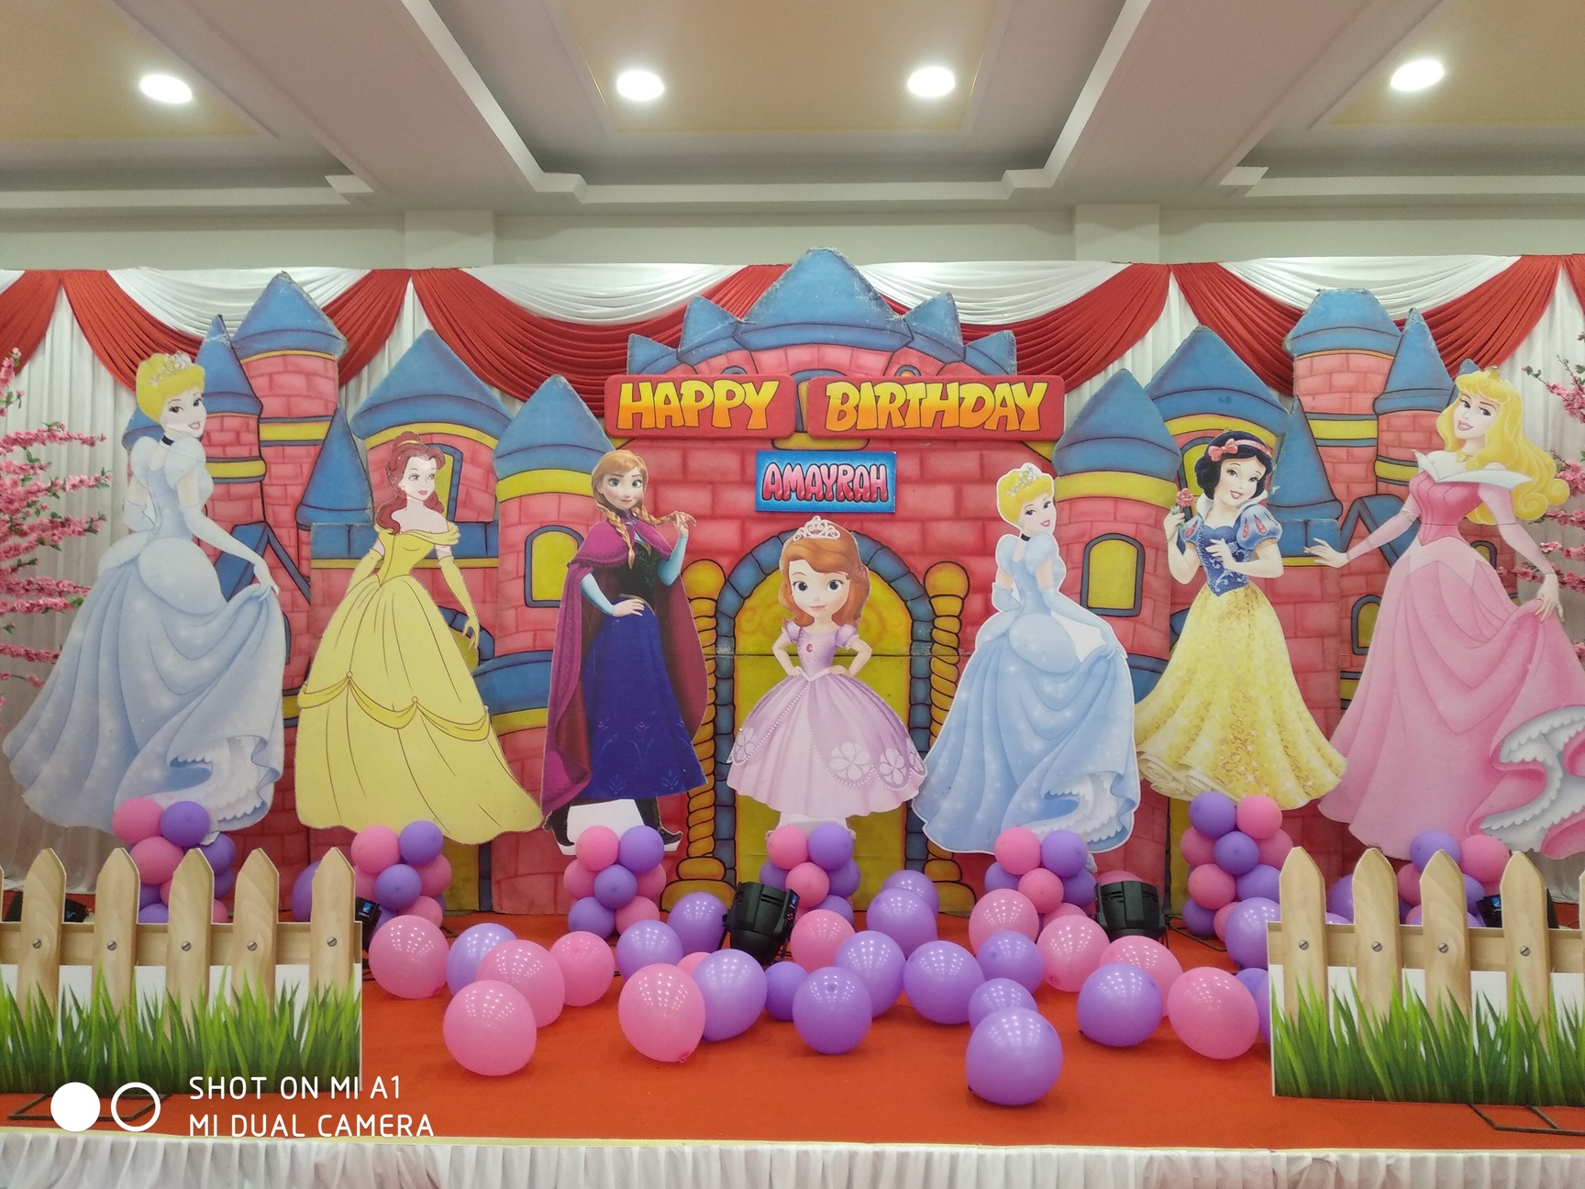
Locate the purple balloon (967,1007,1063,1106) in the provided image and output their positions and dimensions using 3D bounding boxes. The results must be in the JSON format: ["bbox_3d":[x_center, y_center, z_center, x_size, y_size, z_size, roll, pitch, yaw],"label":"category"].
[{"bbox_3d":[0.529,1.099,2.832,0.228,0.228,0.233,0,-1,2],"label":"purple balloon"}]

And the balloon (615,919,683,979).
[{"bbox_3d":[-0.469,1.170,3.900,0.216,0.227,0.216,0,0,2],"label":"balloon"}]

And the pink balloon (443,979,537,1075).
[{"bbox_3d":[-0.775,1.111,3.055,0.240,0.246,0.250,0,-1,0],"label":"pink balloon"}]

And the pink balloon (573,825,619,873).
[{"bbox_3d":[-0.686,0.898,4.200,0.153,0.158,0.156,0,-1,2],"label":"pink balloon"}]

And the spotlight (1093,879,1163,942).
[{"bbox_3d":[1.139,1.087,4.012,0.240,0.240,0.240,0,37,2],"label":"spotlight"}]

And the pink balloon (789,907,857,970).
[{"bbox_3d":[0.098,1.098,3.764,0.209,0.211,0.217,0,0,0],"label":"pink balloon"}]

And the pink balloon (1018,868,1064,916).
[{"bbox_3d":[0.907,1.081,4.330,0.167,0.172,0.167,0,0,0],"label":"pink balloon"}]

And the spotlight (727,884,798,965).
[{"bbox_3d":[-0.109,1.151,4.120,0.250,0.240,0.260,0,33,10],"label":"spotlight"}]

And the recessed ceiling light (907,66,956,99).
[{"bbox_3d":[0.492,-1.816,4.227,0.168,0.035,0.168,0,0,0],"label":"recessed ceiling light"}]

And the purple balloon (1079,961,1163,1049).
[{"bbox_3d":[0.873,1.093,3.169,0.216,0.208,0.212,0,-1,2],"label":"purple balloon"}]

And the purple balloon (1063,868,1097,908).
[{"bbox_3d":[1.032,1.070,4.360,0.168,0.161,0.167,0,-1,0],"label":"purple balloon"}]

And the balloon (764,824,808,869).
[{"bbox_3d":[-0.017,0.887,4.180,0.152,0.155,0.154,0,-1,2],"label":"balloon"}]

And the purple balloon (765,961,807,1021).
[{"bbox_3d":[0.002,1.117,3.351,0.160,0.169,0.170,0,0,0],"label":"purple balloon"}]

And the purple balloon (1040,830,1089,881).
[{"bbox_3d":[1.000,0.948,4.370,0.168,0.173,0.168,0,0,0],"label":"purple balloon"}]

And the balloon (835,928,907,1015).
[{"bbox_3d":[0.226,1.111,3.478,0.213,0.239,0.221,0,-1,2],"label":"balloon"}]

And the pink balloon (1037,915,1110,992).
[{"bbox_3d":[0.853,1.087,3.611,0.222,0.229,0.232,0,0,0],"label":"pink balloon"}]

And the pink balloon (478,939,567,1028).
[{"bbox_3d":[-0.768,1.109,3.380,0.250,0.253,0.250,0,-1,0],"label":"pink balloon"}]

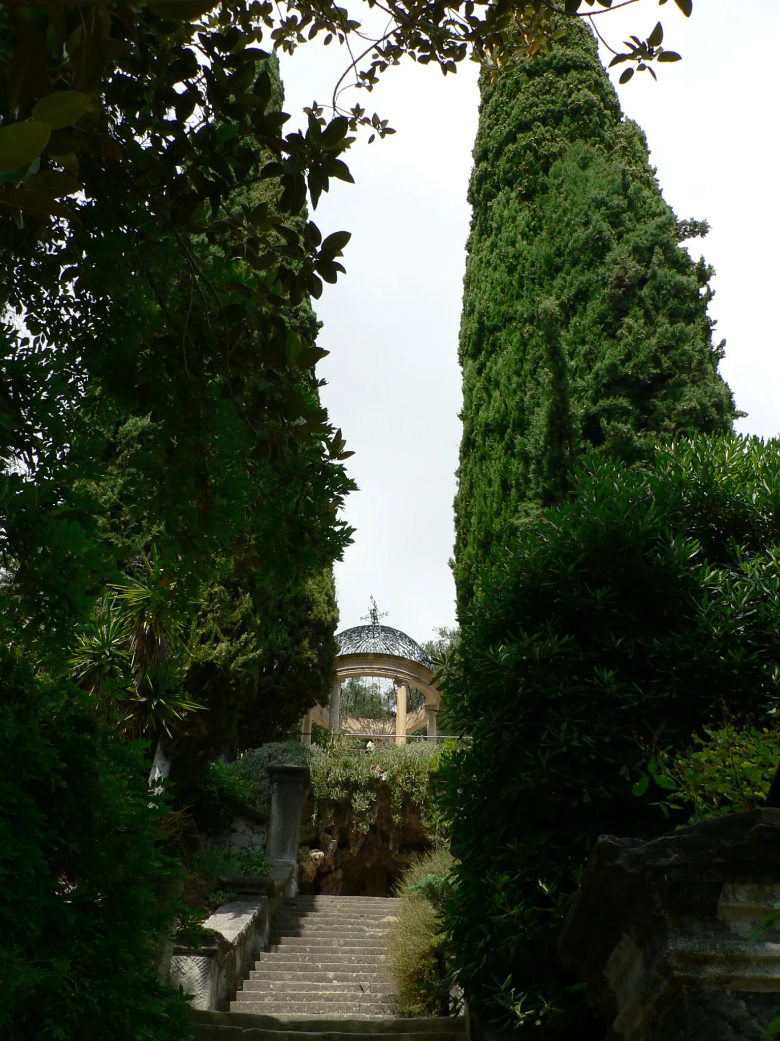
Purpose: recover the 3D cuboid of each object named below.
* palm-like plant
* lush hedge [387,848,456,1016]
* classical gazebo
[{"bbox_3d":[-3.732,1.830,15.317,1.850,3.370,1.800,2,-38,0],"label":"palm-like plant"},{"bbox_3d":[0.294,3.794,9.637,0.680,1.500,0.950,2,-38,0],"label":"lush hedge"},{"bbox_3d":[-0.481,4.233,26.291,3.590,5.300,3.590,2,-38,0],"label":"classical gazebo"}]

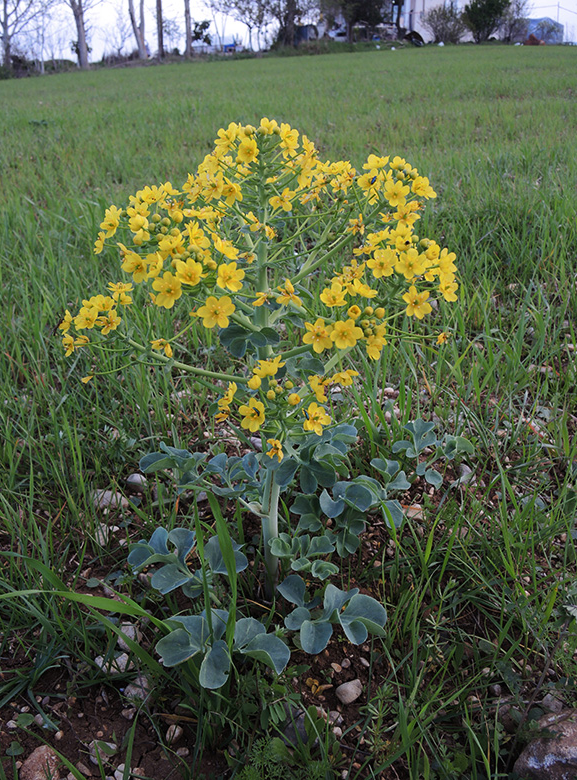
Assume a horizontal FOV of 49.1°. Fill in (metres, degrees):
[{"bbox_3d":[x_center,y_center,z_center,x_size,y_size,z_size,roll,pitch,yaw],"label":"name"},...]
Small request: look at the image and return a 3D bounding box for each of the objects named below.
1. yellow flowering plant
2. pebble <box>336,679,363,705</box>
[{"bbox_3d":[-0.010,0.006,0.580,0.360,0.465,0.310,0,26,0],"label":"yellow flowering plant"},{"bbox_3d":[0.054,0.268,0.560,0.024,0.015,0.019,-14,30,-27],"label":"pebble"}]

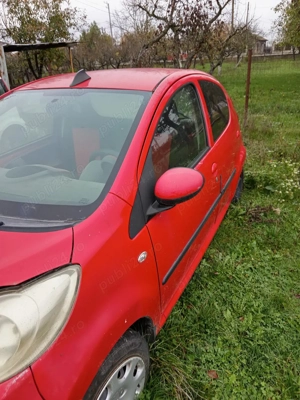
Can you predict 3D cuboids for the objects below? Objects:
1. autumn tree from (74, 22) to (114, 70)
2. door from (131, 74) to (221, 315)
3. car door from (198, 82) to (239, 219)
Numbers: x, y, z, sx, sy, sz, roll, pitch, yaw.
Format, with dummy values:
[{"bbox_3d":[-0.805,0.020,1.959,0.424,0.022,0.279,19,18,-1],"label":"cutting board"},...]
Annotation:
[{"bbox_3d":[-5.191,-13.835,26.135,3.900,5.340,3.600,-9,27,-7],"label":"autumn tree"},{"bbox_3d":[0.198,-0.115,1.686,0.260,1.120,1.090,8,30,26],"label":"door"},{"bbox_3d":[0.593,-0.501,2.409,0.250,1.090,0.810,8,30,26],"label":"car door"}]

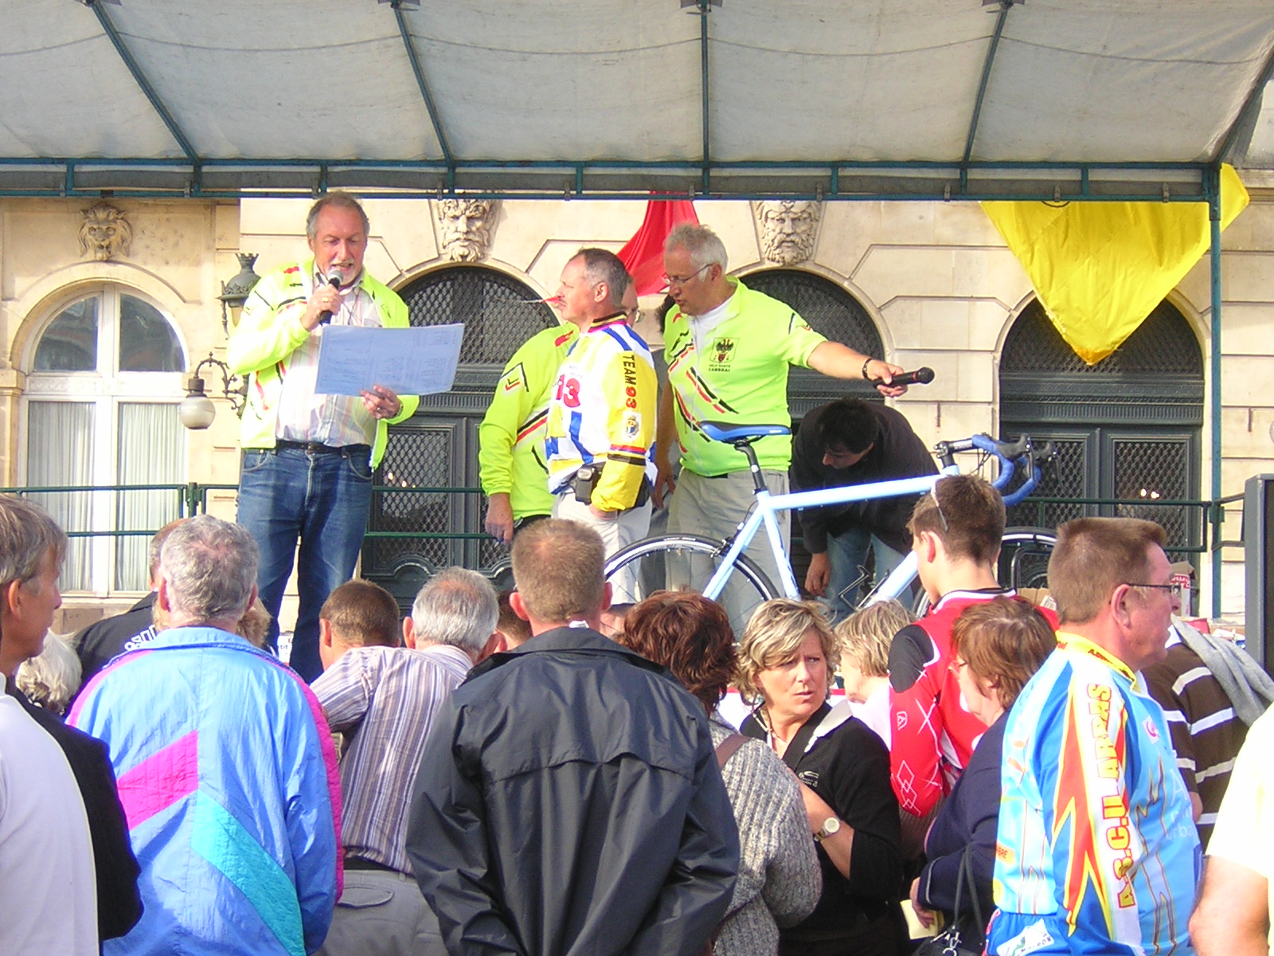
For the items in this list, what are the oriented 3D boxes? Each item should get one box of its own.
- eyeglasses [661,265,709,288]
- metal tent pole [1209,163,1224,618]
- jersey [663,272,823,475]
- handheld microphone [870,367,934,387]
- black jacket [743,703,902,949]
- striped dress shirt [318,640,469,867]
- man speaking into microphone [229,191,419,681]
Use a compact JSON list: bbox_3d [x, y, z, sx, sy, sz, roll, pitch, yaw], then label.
[{"bbox_3d":[0.161,-0.653,9.850,0.140,0.042,0.140,-32,27,-31],"label":"eyeglasses"},{"bbox_3d":[2.444,-0.178,13.200,0.040,2.300,0.040,1,-2,2],"label":"metal tent pole"},{"bbox_3d":[0.334,-0.318,9.850,0.560,0.630,0.380,0,-2,37],"label":"jersey"},{"bbox_3d":[0.823,-0.313,9.700,0.215,0.052,0.052,-12,-4,21],"label":"handheld microphone"},{"bbox_3d":[0.355,0.704,6.350,0.450,0.530,0.310,0,-2,27],"label":"black jacket"},{"bbox_3d":[-0.400,0.540,5.950,0.500,0.500,0.340,1,-2,3],"label":"striped dress shirt"},{"bbox_3d":[-0.963,0.014,9.474,0.580,1.760,0.480,1,-2,-9],"label":"man speaking into microphone"}]

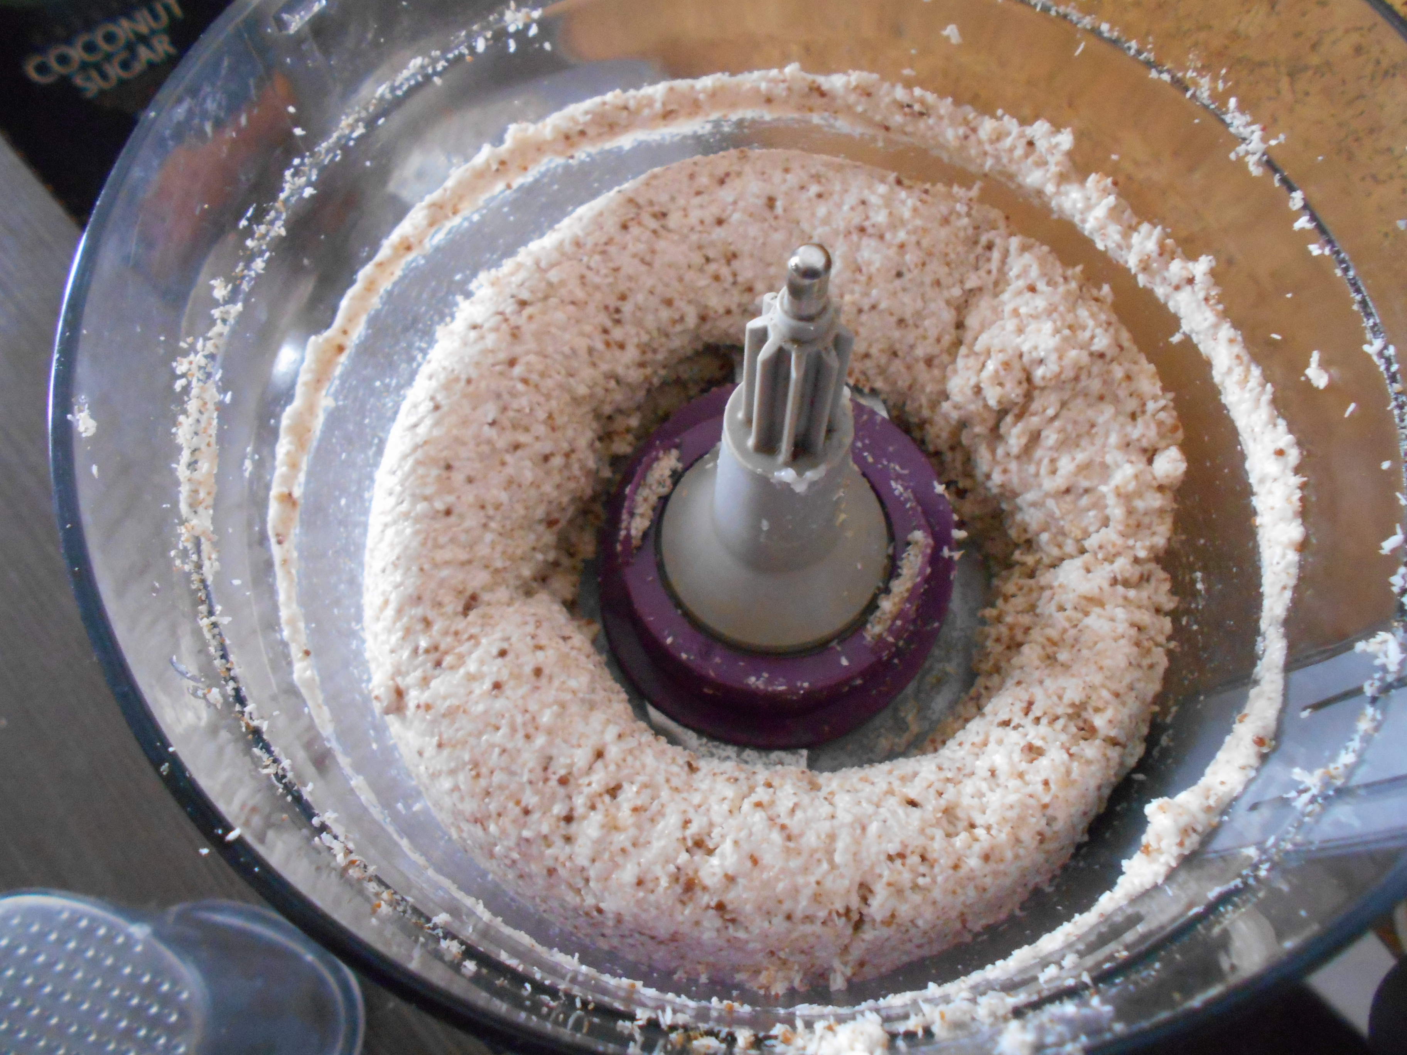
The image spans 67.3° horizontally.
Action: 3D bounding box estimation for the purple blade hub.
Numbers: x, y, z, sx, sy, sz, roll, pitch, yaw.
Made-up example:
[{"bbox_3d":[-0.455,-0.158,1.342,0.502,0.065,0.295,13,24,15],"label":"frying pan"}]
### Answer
[{"bbox_3d":[0.015,0.006,0.226,0.076,0.023,0.080,0,67,1],"label":"purple blade hub"}]

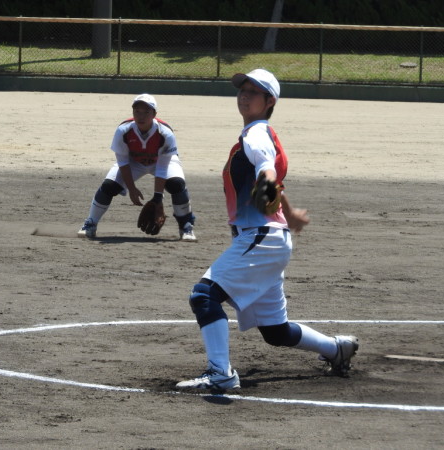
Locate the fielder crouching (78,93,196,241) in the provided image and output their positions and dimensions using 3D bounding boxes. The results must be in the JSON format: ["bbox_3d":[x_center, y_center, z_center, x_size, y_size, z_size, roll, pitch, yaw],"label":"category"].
[{"bbox_3d":[-0.630,-0.437,28.500,0.890,1.100,0.780,2,3,12],"label":"fielder crouching"}]

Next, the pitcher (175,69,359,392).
[{"bbox_3d":[0.210,0.015,17.350,0.900,1.430,1.150,1,3,-10],"label":"pitcher"}]

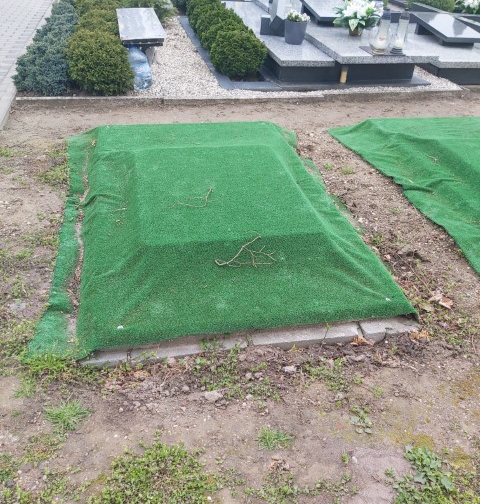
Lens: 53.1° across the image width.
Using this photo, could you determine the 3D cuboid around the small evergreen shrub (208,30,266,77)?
[{"bbox_3d":[-0.020,-1.916,4.641,0.540,0.420,0.540,-4,36,-11],"label":"small evergreen shrub"}]

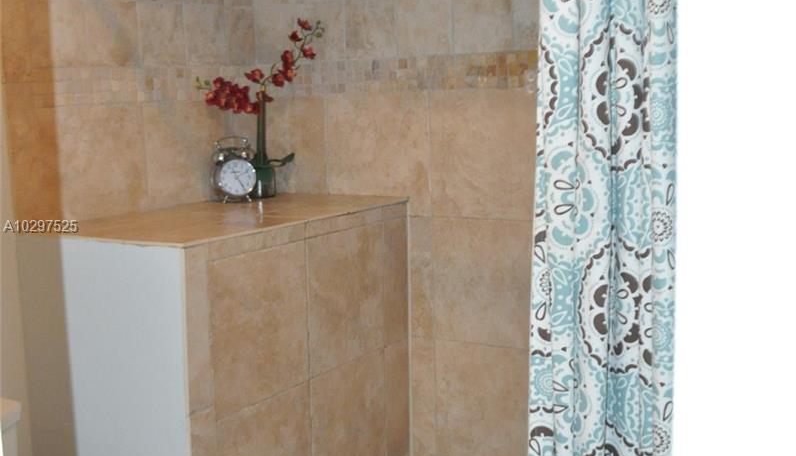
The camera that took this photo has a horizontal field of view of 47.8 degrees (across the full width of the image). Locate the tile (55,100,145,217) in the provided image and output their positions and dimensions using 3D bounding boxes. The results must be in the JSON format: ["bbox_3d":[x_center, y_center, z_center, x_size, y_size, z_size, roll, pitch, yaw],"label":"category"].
[{"bbox_3d":[-0.733,-0.160,2.190,0.012,0.270,0.319,3,9,30],"label":"tile"}]

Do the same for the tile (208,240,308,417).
[{"bbox_3d":[-0.289,0.204,1.880,0.012,0.318,0.309,3,9,31],"label":"tile"}]

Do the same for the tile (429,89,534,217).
[{"bbox_3d":[0.225,-0.188,2.276,0.328,0.332,0.010,4,10,33],"label":"tile"}]

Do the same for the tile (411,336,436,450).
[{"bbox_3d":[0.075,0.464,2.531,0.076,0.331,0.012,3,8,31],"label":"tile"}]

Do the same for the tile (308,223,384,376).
[{"bbox_3d":[-0.127,0.170,2.254,0.012,0.331,0.331,3,8,31],"label":"tile"}]

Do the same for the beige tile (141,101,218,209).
[{"bbox_3d":[-0.561,-0.193,2.426,0.012,0.280,0.327,3,9,31],"label":"beige tile"}]

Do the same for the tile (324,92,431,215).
[{"bbox_3d":[-0.052,-0.198,2.463,0.327,0.327,0.012,3,9,31],"label":"tile"}]

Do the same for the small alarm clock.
[{"bbox_3d":[-0.454,-0.161,2.479,0.115,0.176,0.060,-4,9,-22],"label":"small alarm clock"}]

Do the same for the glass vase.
[{"bbox_3d":[-0.390,-0.240,2.560,0.078,0.305,0.078,4,10,33],"label":"glass vase"}]

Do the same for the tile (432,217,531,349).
[{"bbox_3d":[0.244,0.145,2.391,0.333,0.337,0.012,3,9,30],"label":"tile"}]

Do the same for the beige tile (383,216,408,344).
[{"bbox_3d":[-0.011,0.137,2.328,0.012,0.320,0.122,3,9,31],"label":"beige tile"}]

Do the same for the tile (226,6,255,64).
[{"bbox_3d":[-0.462,-0.559,2.629,0.012,0.164,0.123,3,8,31],"label":"tile"}]

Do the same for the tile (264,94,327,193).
[{"bbox_3d":[-0.299,-0.231,2.608,0.243,0.286,0.012,3,9,31],"label":"tile"}]

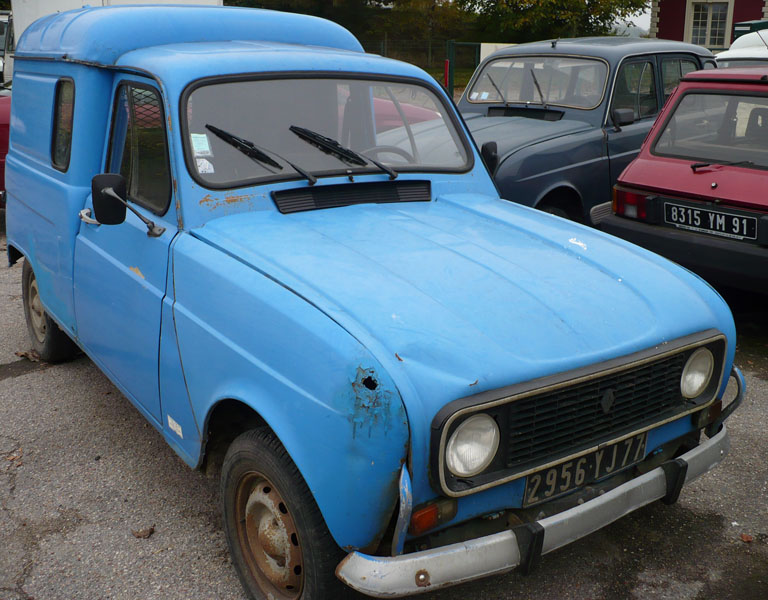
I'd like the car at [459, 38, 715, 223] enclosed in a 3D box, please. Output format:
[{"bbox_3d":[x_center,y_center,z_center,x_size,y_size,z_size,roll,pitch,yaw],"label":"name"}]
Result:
[{"bbox_3d":[1.450,-1.300,7.130,1.490,1.540,3.660,15,23,39],"label":"car"}]

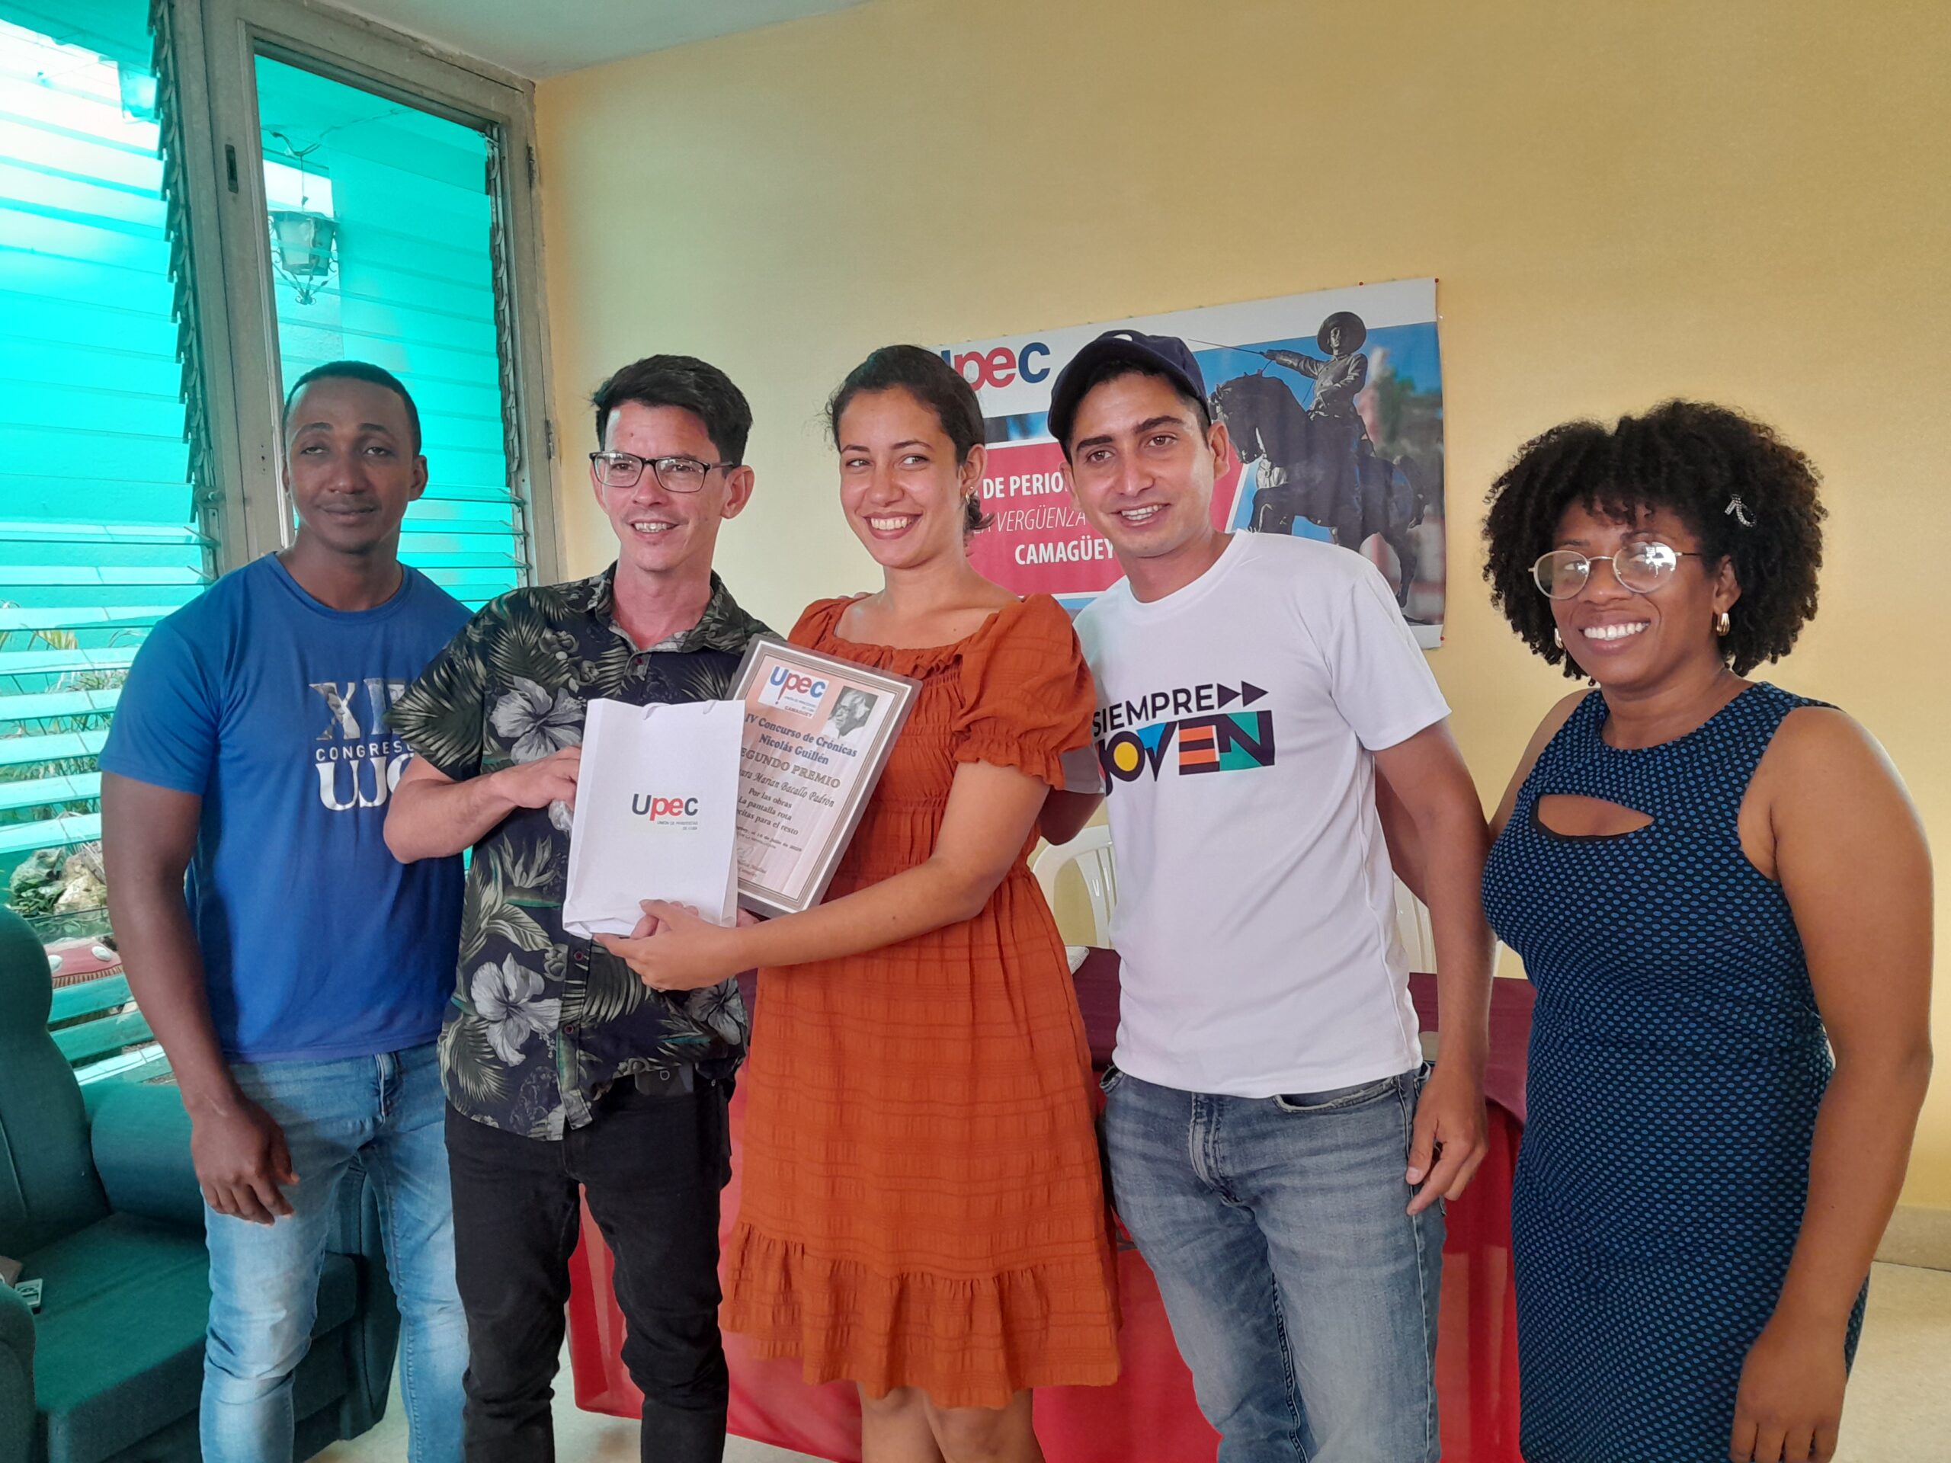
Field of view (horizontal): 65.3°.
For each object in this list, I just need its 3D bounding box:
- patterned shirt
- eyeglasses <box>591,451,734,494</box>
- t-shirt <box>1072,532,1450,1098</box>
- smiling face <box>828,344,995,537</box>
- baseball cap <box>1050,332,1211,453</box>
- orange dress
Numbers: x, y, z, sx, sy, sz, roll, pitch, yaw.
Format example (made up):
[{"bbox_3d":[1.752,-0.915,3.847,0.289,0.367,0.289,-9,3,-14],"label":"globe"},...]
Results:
[{"bbox_3d":[-0.437,0.125,1.740,0.470,0.630,0.280,-2,5,8],"label":"patterned shirt"},{"bbox_3d":[-0.340,-0.290,1.709,0.138,0.044,0.142,6,10,6],"label":"eyeglasses"},{"bbox_3d":[0.313,0.085,1.730,0.470,0.630,0.280,-2,6,36],"label":"t-shirt"},{"bbox_3d":[-0.070,-0.298,1.620,0.160,0.220,0.190,-5,5,21],"label":"smiling face"},{"bbox_3d":[0.159,-0.357,1.600,0.175,0.135,0.250,-15,-4,14],"label":"baseball cap"},{"bbox_3d":[-0.058,0.280,1.680,0.430,0.850,0.320,-1,6,20],"label":"orange dress"}]

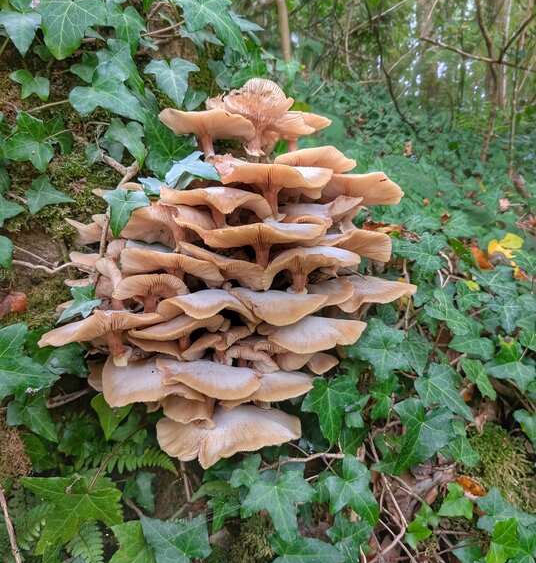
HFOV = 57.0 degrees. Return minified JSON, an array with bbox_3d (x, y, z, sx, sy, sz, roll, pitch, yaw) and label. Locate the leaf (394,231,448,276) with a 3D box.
[{"bbox_3d":[0.215,-0.041,0.696,0.072,0.016,0.082,15,55,26],"label":"leaf"}]

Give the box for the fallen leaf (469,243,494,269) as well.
[{"bbox_3d":[0.338,-0.040,0.789,0.023,0.011,0.070,-17,37,2],"label":"fallen leaf"}]

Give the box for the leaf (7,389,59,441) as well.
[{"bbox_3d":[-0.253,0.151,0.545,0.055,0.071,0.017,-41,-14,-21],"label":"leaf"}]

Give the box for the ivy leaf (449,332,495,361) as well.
[{"bbox_3d":[0.313,0.100,0.760,0.059,0.015,0.042,1,50,9],"label":"ivy leaf"}]

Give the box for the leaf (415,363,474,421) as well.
[{"bbox_3d":[0.250,0.156,0.700,0.073,0.076,0.022,1,-28,7],"label":"leaf"}]

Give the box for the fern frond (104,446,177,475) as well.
[{"bbox_3d":[-0.163,0.227,0.630,0.085,0.031,0.030,-1,-30,-4],"label":"fern frond"}]

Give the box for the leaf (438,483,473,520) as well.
[{"bbox_3d":[0.235,0.276,0.623,0.043,0.015,0.041,2,54,9],"label":"leaf"}]

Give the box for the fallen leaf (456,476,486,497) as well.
[{"bbox_3d":[0.264,0.268,0.642,0.039,0.010,0.028,30,49,30],"label":"fallen leaf"}]

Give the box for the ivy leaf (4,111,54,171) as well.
[{"bbox_3d":[-0.277,-0.160,0.572,0.053,0.081,0.018,-14,-12,-12],"label":"ivy leaf"}]

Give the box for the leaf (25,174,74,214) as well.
[{"bbox_3d":[-0.260,-0.100,0.587,0.057,0.053,0.013,16,-19,-4],"label":"leaf"}]

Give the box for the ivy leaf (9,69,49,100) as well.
[{"bbox_3d":[-0.290,-0.238,0.602,0.048,0.038,0.013,7,-10,-8],"label":"ivy leaf"}]

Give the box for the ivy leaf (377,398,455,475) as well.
[{"bbox_3d":[0.197,0.207,0.660,0.095,0.091,0.022,1,-21,7],"label":"ivy leaf"}]

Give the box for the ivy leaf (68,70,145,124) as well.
[{"bbox_3d":[-0.221,-0.255,0.680,0.095,0.086,0.022,-1,-30,-7],"label":"ivy leaf"}]

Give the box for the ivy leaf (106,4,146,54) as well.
[{"bbox_3d":[-0.169,-0.307,0.599,0.038,0.067,0.015,-13,-4,-13],"label":"ivy leaf"}]

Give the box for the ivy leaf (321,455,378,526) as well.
[{"bbox_3d":[0.091,0.231,0.542,0.058,0.020,0.079,-13,54,-10],"label":"ivy leaf"}]

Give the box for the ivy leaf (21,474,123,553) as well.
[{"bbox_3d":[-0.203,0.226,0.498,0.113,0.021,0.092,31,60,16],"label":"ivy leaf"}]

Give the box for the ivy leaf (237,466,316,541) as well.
[{"bbox_3d":[0.013,0.245,0.532,0.085,0.020,0.072,-9,54,-7],"label":"ivy leaf"}]

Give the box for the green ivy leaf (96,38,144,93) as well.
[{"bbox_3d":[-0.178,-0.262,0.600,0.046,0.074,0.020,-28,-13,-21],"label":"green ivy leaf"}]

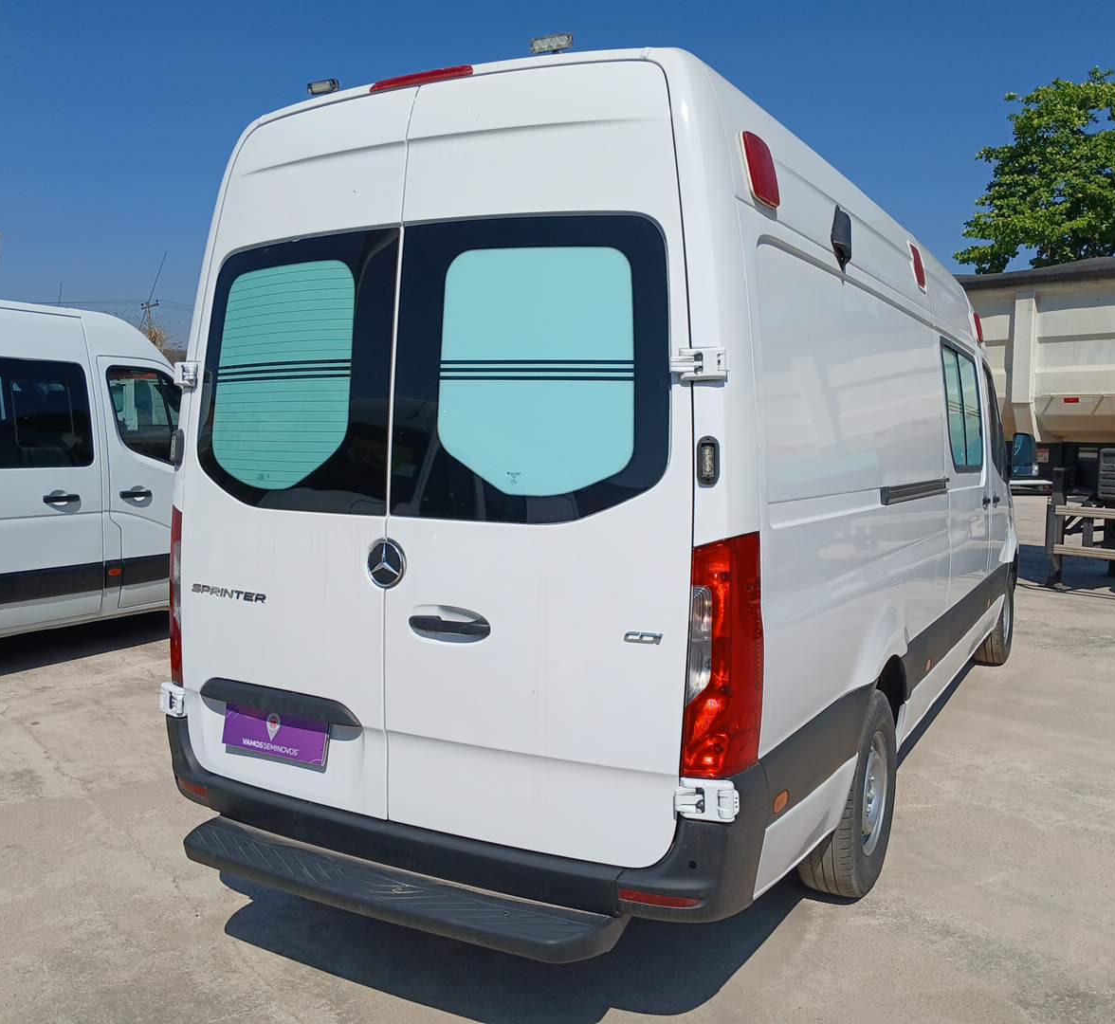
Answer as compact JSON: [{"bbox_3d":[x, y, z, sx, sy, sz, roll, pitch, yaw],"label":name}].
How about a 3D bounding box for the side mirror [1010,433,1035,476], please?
[{"bbox_3d":[3.109,-0.378,6.815,0.185,0.285,0.150,3,5,29],"label":"side mirror"}]

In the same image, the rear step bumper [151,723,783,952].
[{"bbox_3d":[-0.460,0.771,2.743,1.970,0.460,0.330,3,5,29],"label":"rear step bumper"}]

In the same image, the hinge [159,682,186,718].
[{"bbox_3d":[-1.232,0.599,3.280,0.125,0.095,0.040,3,5,30],"label":"hinge"}]

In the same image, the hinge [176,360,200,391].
[{"bbox_3d":[-1.159,-0.429,3.210,0.120,0.080,0.040,3,5,30],"label":"hinge"}]

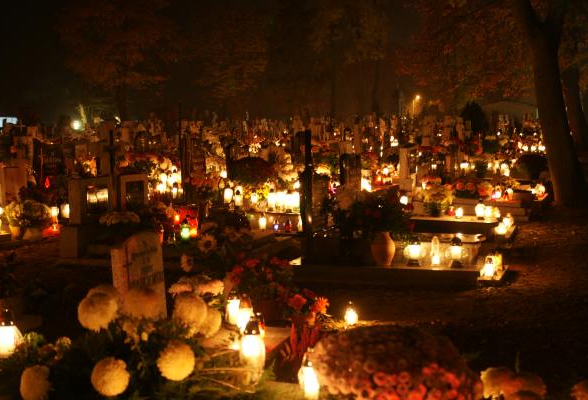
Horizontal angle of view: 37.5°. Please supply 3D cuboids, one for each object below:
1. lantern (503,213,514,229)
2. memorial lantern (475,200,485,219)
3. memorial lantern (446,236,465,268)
[{"bbox_3d":[2.655,0.253,10.700,0.120,0.200,0.120,0,6,0],"label":"lantern"},{"bbox_3d":[2.382,0.115,11.100,0.130,0.235,0.130,0,5,0],"label":"memorial lantern"},{"bbox_3d":[1.463,0.473,7.800,0.180,0.285,0.180,0,6,0],"label":"memorial lantern"}]

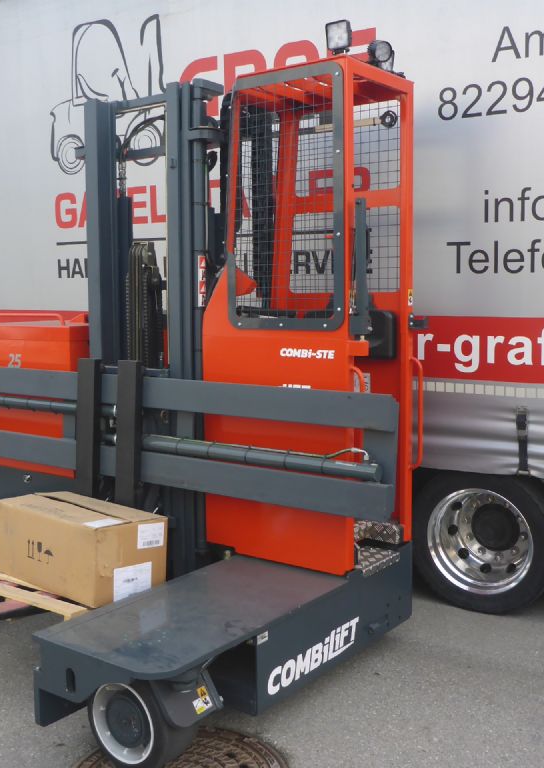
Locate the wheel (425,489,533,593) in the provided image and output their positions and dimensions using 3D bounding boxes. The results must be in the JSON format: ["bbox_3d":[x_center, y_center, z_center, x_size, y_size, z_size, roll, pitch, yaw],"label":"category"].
[{"bbox_3d":[1.211,0.869,4.691,0.590,0.590,0.210,3,7,30],"label":"wheel"}]

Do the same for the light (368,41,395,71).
[{"bbox_3d":[0.503,-1.518,3.840,0.108,0.140,0.080,-4,20,-33],"label":"light"}]

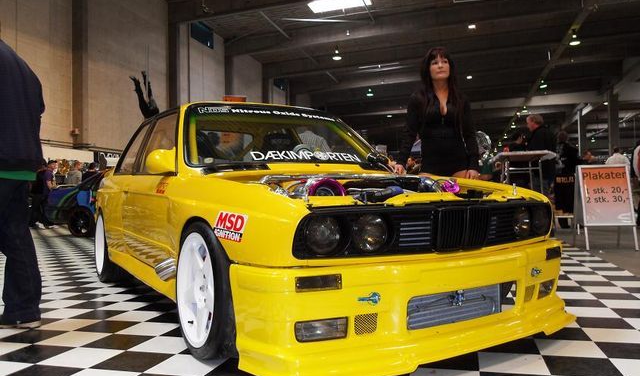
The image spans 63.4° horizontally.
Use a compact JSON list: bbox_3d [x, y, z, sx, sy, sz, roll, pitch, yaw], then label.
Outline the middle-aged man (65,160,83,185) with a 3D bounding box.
[{"bbox_3d":[-6.260,0.213,13.150,0.360,1.760,0.500,-1,-1,-28],"label":"middle-aged man"}]

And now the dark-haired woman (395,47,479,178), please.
[{"bbox_3d":[0.820,-0.113,3.620,0.580,1.700,0.420,-1,-1,9],"label":"dark-haired woman"}]

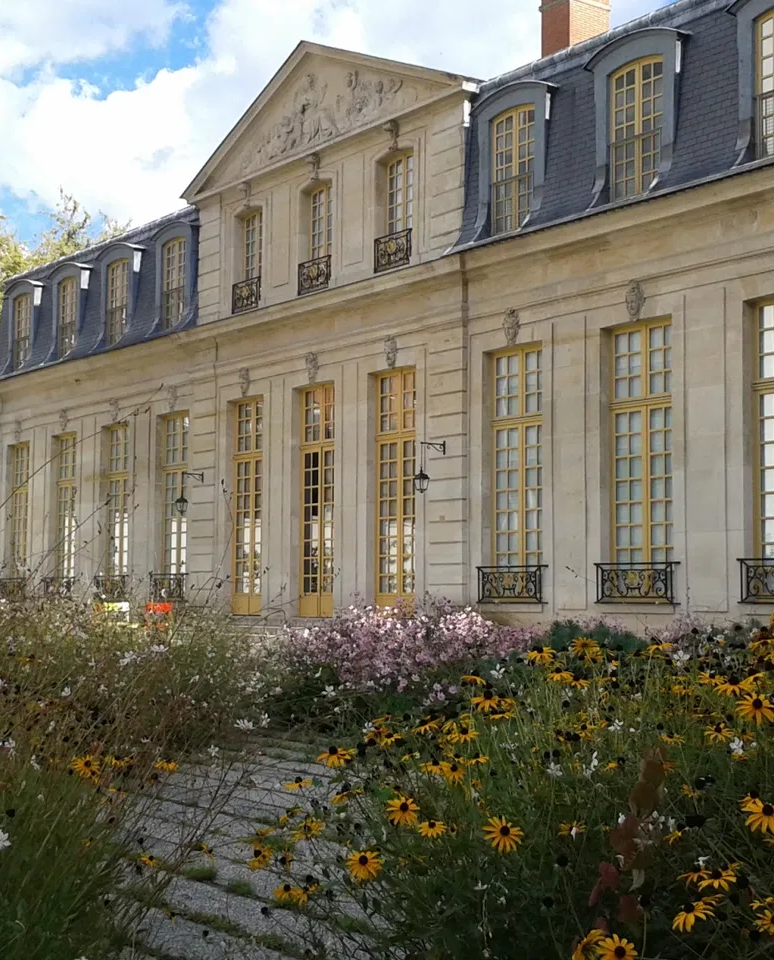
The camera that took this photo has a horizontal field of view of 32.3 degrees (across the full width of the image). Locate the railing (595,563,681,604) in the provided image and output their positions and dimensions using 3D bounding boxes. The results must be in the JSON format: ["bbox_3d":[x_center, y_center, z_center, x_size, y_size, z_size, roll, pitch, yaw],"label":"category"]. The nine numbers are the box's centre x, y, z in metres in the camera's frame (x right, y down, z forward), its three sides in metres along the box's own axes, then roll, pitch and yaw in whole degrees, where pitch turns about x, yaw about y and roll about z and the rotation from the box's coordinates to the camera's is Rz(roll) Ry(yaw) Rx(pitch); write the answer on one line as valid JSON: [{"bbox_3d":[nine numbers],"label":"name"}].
[{"bbox_3d":[3.405,1.420,18.255,0.120,0.560,1.470,4,-6,-39],"label":"railing"}]

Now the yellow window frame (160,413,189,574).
[{"bbox_3d":[-3.922,0.399,25.455,0.150,3.332,1.188,5,-7,-40],"label":"yellow window frame"}]

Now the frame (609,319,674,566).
[{"bbox_3d":[3.304,-0.337,16.988,0.150,3.340,1.188,5,-7,-40],"label":"frame"}]

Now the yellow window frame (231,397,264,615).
[{"bbox_3d":[-2.341,0.459,23.579,0.150,3.836,1.188,5,-7,-40],"label":"yellow window frame"}]

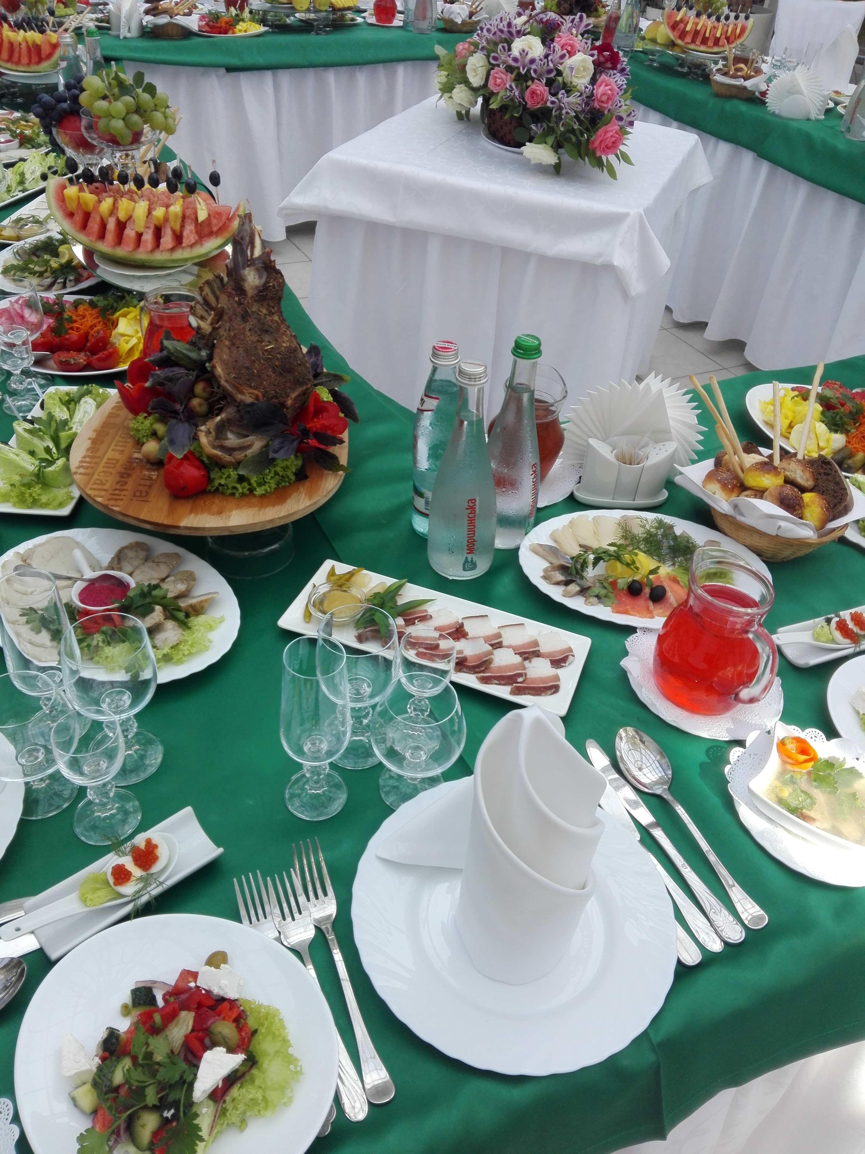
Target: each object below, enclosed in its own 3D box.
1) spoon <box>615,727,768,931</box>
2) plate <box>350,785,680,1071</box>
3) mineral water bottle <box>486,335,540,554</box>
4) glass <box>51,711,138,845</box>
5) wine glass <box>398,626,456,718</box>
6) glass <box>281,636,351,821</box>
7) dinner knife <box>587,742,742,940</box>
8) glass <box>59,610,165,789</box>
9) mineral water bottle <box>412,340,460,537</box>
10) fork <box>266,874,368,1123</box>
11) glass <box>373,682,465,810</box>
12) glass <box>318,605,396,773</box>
[{"bbox_3d":[0.216,0.201,0.761,0.045,0.023,0.209,-10,42,-17],"label":"spoon"},{"bbox_3d":[0.061,0.257,0.682,0.245,0.024,0.245,3,38,-2],"label":"plate"},{"bbox_3d":[0.094,-0.153,1.032,0.077,0.248,0.077,3,38,-2],"label":"mineral water bottle"},{"bbox_3d":[-0.263,0.156,0.707,0.055,0.106,0.055,4,39,0],"label":"glass"},{"bbox_3d":[-0.010,0.105,0.800,0.053,0.110,0.053,4,38,0],"label":"wine glass"},{"bbox_3d":[-0.094,0.124,0.723,0.058,0.164,0.058,-1,38,-8],"label":"glass"},{"bbox_3d":[0.187,0.214,0.753,0.022,0.009,0.210,-13,42,-20],"label":"dinner knife"},{"bbox_3d":[-0.263,0.104,0.750,0.070,0.141,0.070,-12,41,-20],"label":"glass"},{"bbox_3d":[0.011,-0.155,1.035,0.066,0.237,0.066,3,38,-2],"label":"mineral water bottle"},{"bbox_3d":[-0.082,0.286,0.633,0.026,0.018,0.186,-11,40,-19],"label":"fork"},{"bbox_3d":[-0.011,0.139,0.747,0.080,0.110,0.080,4,39,0],"label":"glass"},{"bbox_3d":[-0.065,0.098,0.778,0.070,0.141,0.070,1,38,-5],"label":"glass"}]

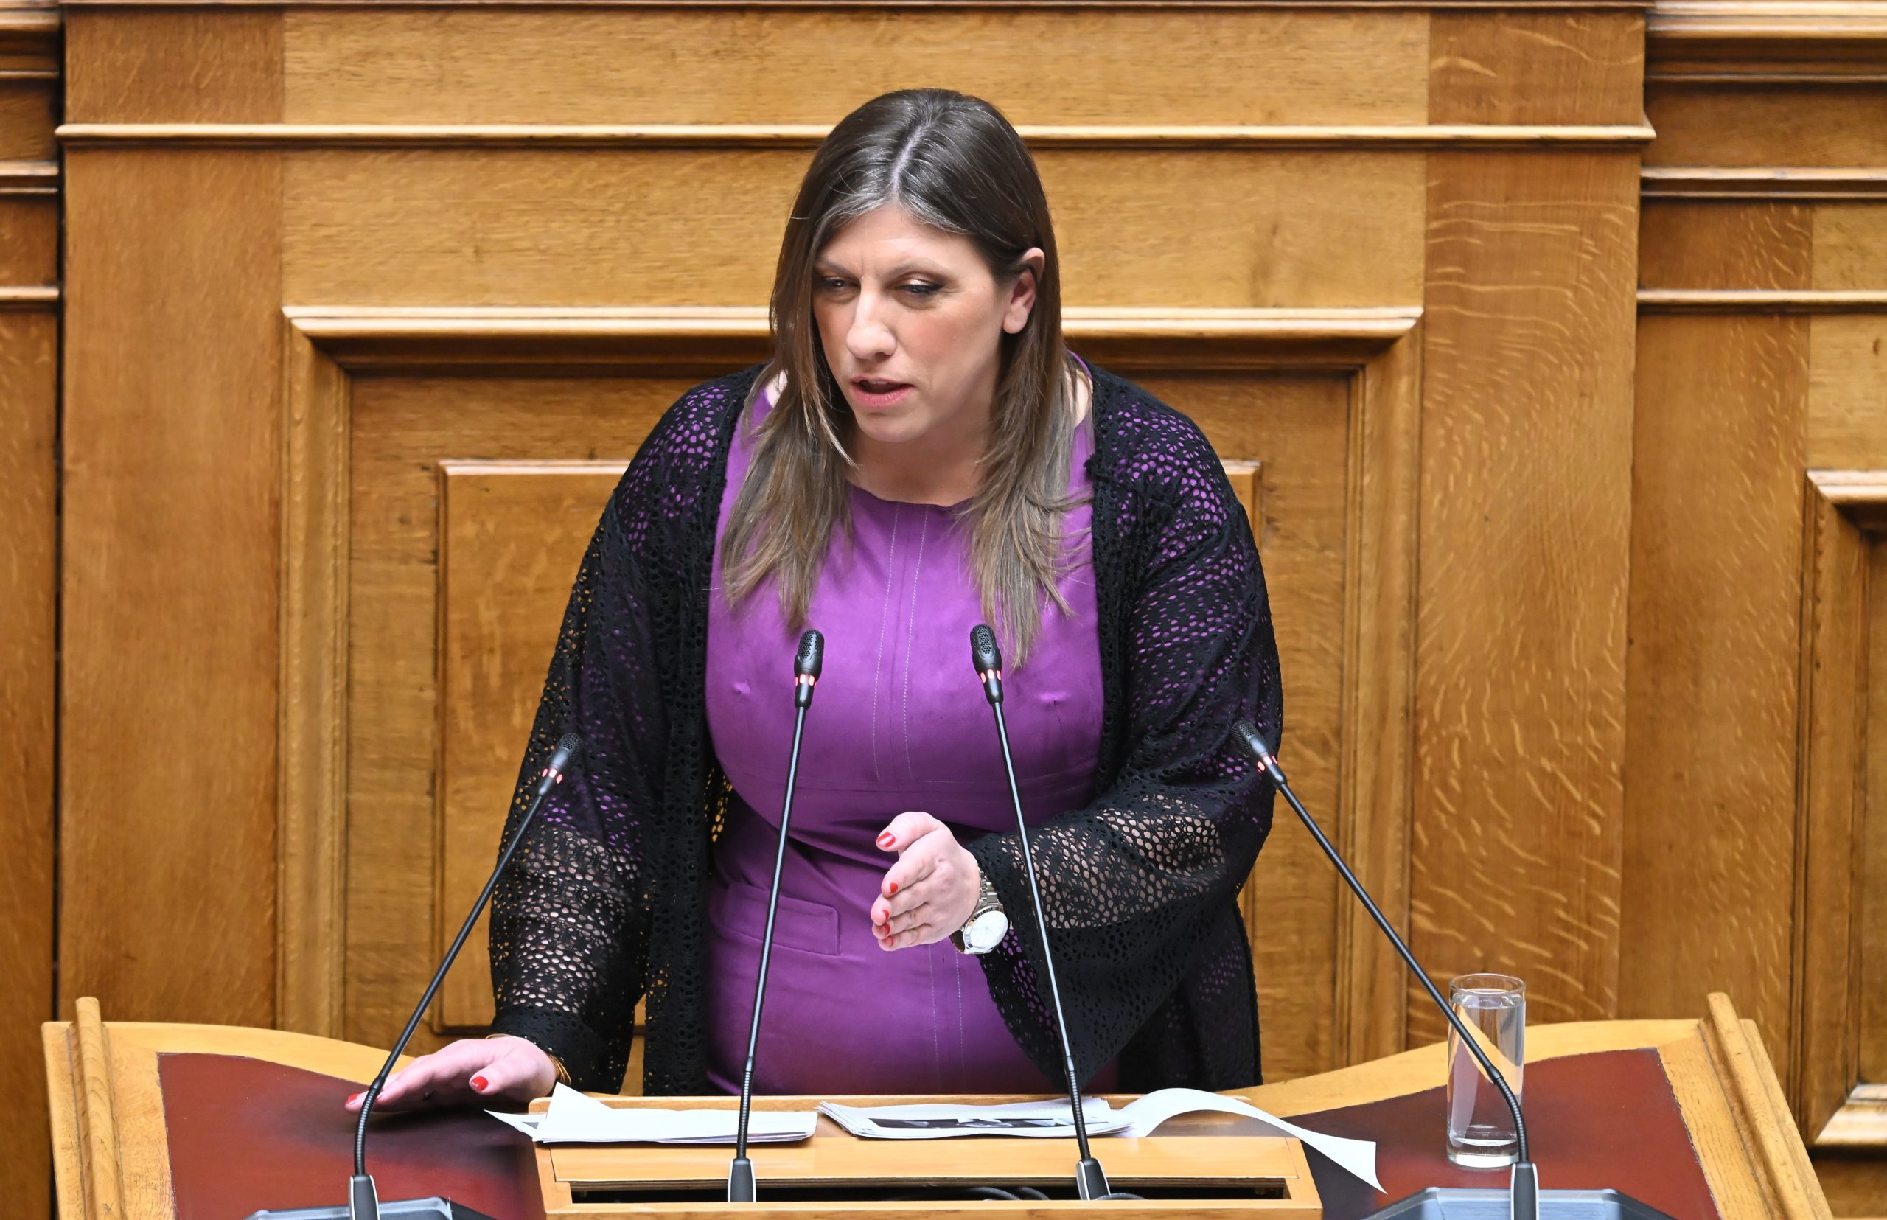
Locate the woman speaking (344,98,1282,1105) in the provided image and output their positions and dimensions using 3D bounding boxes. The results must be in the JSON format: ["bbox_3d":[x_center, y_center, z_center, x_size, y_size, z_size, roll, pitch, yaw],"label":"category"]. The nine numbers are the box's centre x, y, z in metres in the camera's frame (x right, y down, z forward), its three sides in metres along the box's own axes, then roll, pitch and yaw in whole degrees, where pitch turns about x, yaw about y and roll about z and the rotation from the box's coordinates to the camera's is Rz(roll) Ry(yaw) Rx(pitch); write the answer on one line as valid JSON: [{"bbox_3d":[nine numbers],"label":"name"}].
[{"bbox_3d":[-0.092,0.470,14.156,0.650,1.700,0.480,2,15,2],"label":"woman speaking"}]

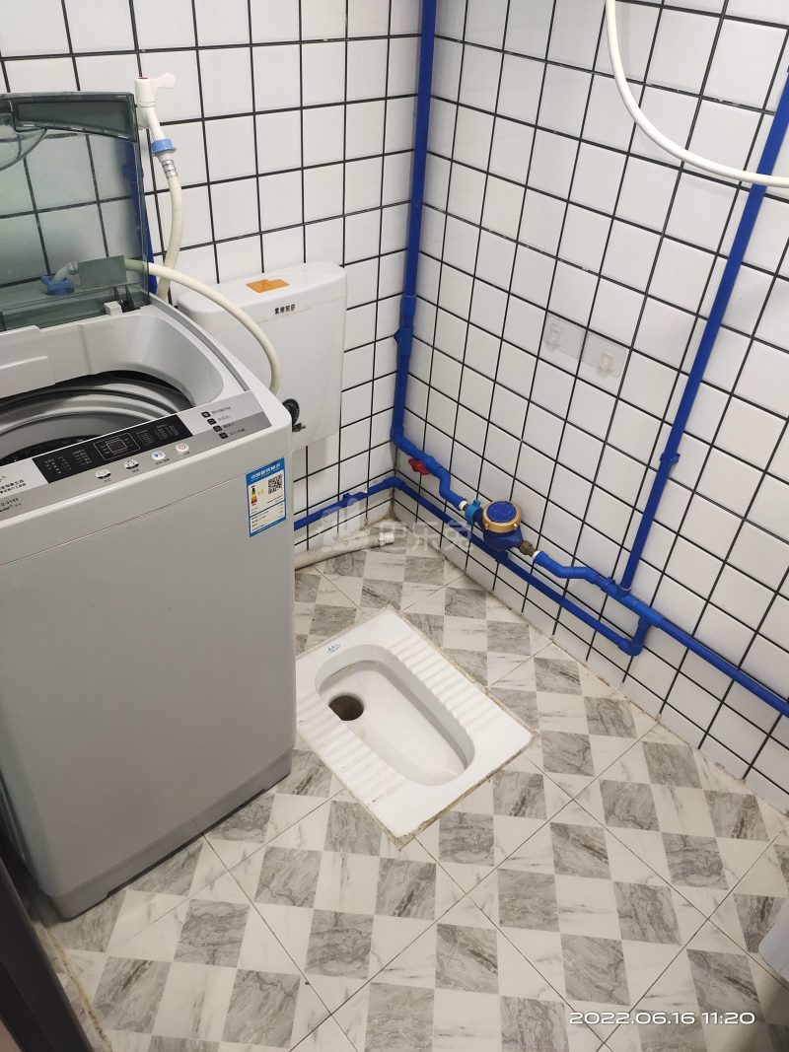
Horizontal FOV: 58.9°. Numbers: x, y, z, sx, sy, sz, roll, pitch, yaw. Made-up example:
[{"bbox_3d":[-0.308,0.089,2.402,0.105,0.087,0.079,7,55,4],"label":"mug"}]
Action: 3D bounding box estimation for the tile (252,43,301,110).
[{"bbox_3d":[-0.207,-0.793,1.238,0.098,0.100,0.010,-27,50,-32],"label":"tile"}]

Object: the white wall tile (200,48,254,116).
[{"bbox_3d":[-0.285,-0.753,1.188,0.098,0.100,0.010,-27,50,-32],"label":"white wall tile"}]

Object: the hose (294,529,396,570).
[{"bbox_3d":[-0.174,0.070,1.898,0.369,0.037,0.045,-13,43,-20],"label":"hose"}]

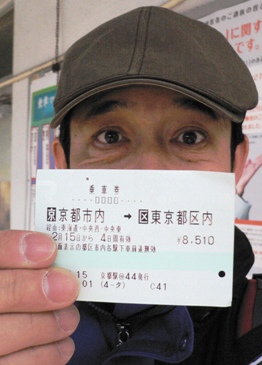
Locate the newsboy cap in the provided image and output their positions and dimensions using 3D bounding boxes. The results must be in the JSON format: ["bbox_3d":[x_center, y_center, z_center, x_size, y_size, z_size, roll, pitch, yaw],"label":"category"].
[{"bbox_3d":[0.021,-0.106,0.458,0.190,0.128,0.250,1,-4,5],"label":"newsboy cap"}]

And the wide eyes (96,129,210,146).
[{"bbox_3d":[0.016,-0.036,0.390,0.089,0.015,0.020,0,0,2],"label":"wide eyes"}]

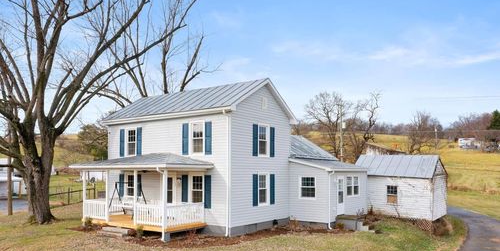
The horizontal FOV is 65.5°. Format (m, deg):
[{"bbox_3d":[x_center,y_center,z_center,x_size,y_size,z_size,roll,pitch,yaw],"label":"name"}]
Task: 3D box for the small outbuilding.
[{"bbox_3d":[9.498,3.780,24.791,5.060,3.640,4.440,-4,-7,36],"label":"small outbuilding"}]

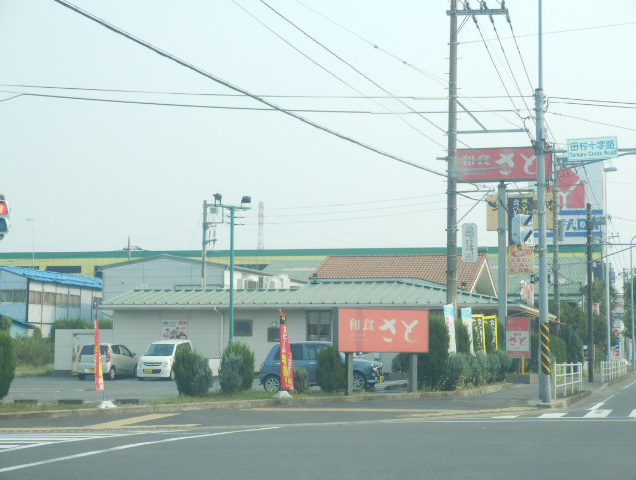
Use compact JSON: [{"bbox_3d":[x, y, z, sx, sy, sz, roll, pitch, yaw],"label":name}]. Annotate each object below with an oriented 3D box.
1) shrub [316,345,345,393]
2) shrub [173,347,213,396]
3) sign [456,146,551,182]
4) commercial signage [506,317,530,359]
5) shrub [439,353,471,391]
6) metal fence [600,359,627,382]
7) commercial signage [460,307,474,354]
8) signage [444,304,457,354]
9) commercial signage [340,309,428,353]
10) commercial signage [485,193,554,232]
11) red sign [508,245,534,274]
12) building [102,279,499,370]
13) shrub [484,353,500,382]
[{"bbox_3d":[0.325,3.349,42.300,0.780,1.300,0.750,0,-4,0],"label":"shrub"},{"bbox_3d":[-2.931,3.071,38.000,0.930,1.180,0.900,0,-4,0],"label":"shrub"},{"bbox_3d":[6.549,-2.651,57.500,3.450,1.250,0.400,-1,-4,12],"label":"sign"},{"bbox_3d":[7.061,3.434,57.300,0.870,1.480,0.200,-1,-4,12],"label":"commercial signage"},{"bbox_3d":[3.666,3.532,43.700,0.860,1.030,0.850,-1,-4,12],"label":"shrub"},{"bbox_3d":[14.069,6.143,77.147,0.100,0.850,27.000,-1,-4,12],"label":"metal fence"},{"bbox_3d":[4.702,2.931,51.000,0.450,1.720,0.200,-1,-4,12],"label":"commercial signage"},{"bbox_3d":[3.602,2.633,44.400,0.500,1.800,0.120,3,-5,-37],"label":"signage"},{"bbox_3d":[1.562,2.260,40.395,2.614,1.050,0.220,3,-5,-30],"label":"commercial signage"},{"bbox_3d":[12.227,-1.656,98.000,4.200,2.200,0.400,-1,-4,12],"label":"commercial signage"},{"bbox_3d":[7.167,0.697,57.300,0.900,1.050,0.150,-1,-4,12],"label":"red sign"},{"bbox_3d":[1.259,3.993,72.274,17.019,4.300,16.000,-1,-4,13],"label":"building"},{"bbox_3d":[5.486,4.012,51.000,0.650,0.972,0.650,0,-4,0],"label":"shrub"}]

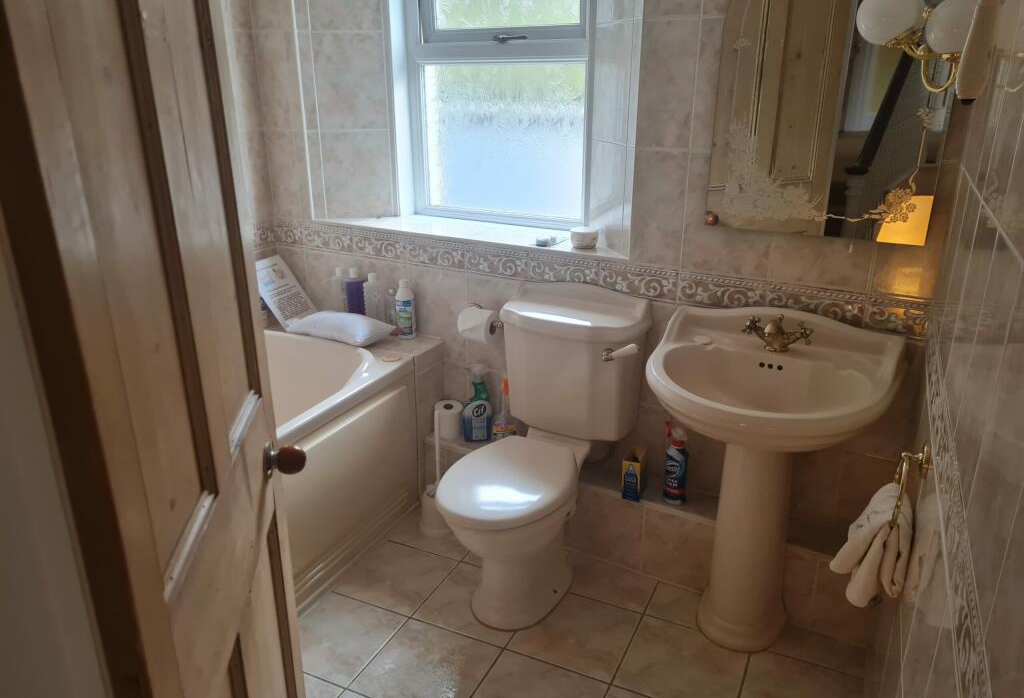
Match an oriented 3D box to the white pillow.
[{"bbox_3d":[-0.614,-0.088,2.785,0.345,0.078,0.190,11,22,29],"label":"white pillow"}]

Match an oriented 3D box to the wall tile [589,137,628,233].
[{"bbox_3d":[0.299,-0.489,2.396,0.010,0.302,0.268,-5,21,-15],"label":"wall tile"}]

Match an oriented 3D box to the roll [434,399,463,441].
[{"bbox_3d":[-0.221,0.249,2.721,0.101,0.105,0.101,0,20,0],"label":"roll"}]

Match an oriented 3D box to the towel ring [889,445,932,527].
[{"bbox_3d":[0.783,0.284,1.531,0.055,0.180,0.155,10,22,23],"label":"towel ring"}]

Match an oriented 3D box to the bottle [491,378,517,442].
[{"bbox_3d":[-0.027,0.215,2.623,0.095,0.265,0.075,5,19,12],"label":"bottle"}]

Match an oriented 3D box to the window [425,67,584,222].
[{"bbox_3d":[-0.043,-0.715,2.645,0.600,0.490,0.040,10,22,23],"label":"window"}]

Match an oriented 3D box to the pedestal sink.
[{"bbox_3d":[0.607,0.371,2.023,0.610,0.867,0.540,11,22,29],"label":"pedestal sink"}]

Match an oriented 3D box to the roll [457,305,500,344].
[{"bbox_3d":[-0.107,-0.080,2.559,0.103,0.110,0.110,11,22,29],"label":"roll"}]

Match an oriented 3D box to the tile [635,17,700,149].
[{"bbox_3d":[0.423,-0.723,2.098,0.158,0.341,0.012,11,22,29],"label":"tile"}]

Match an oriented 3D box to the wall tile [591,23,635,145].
[{"bbox_3d":[0.303,-0.789,2.284,0.010,0.336,0.268,-5,21,-15],"label":"wall tile"}]

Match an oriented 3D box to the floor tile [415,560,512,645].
[{"bbox_3d":[-0.089,0.748,2.261,0.298,0.012,0.298,9,21,24],"label":"floor tile"}]

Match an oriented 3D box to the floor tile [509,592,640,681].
[{"bbox_3d":[0.180,0.793,2.149,0.297,0.010,0.297,10,22,23],"label":"floor tile"}]

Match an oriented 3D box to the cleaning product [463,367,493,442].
[{"bbox_3d":[-0.109,0.183,2.576,0.105,0.268,0.060,2,21,3],"label":"cleaning product"}]

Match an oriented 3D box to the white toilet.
[{"bbox_3d":[0.050,0.305,2.207,0.460,0.865,0.685,12,23,30],"label":"white toilet"}]

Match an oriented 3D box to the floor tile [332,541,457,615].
[{"bbox_3d":[-0.348,0.701,2.378,0.266,0.010,0.297,10,22,23],"label":"floor tile"}]

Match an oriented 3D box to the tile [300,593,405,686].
[{"bbox_3d":[-0.475,0.794,2.123,0.266,0.010,0.297,10,22,23],"label":"tile"}]

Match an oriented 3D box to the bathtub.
[{"bbox_3d":[-1.020,0.497,2.120,0.735,0.559,1.700,9,22,24],"label":"bathtub"}]

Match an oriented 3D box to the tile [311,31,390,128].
[{"bbox_3d":[-0.556,-0.936,2.700,0.243,0.330,0.010,-2,20,-7],"label":"tile"}]

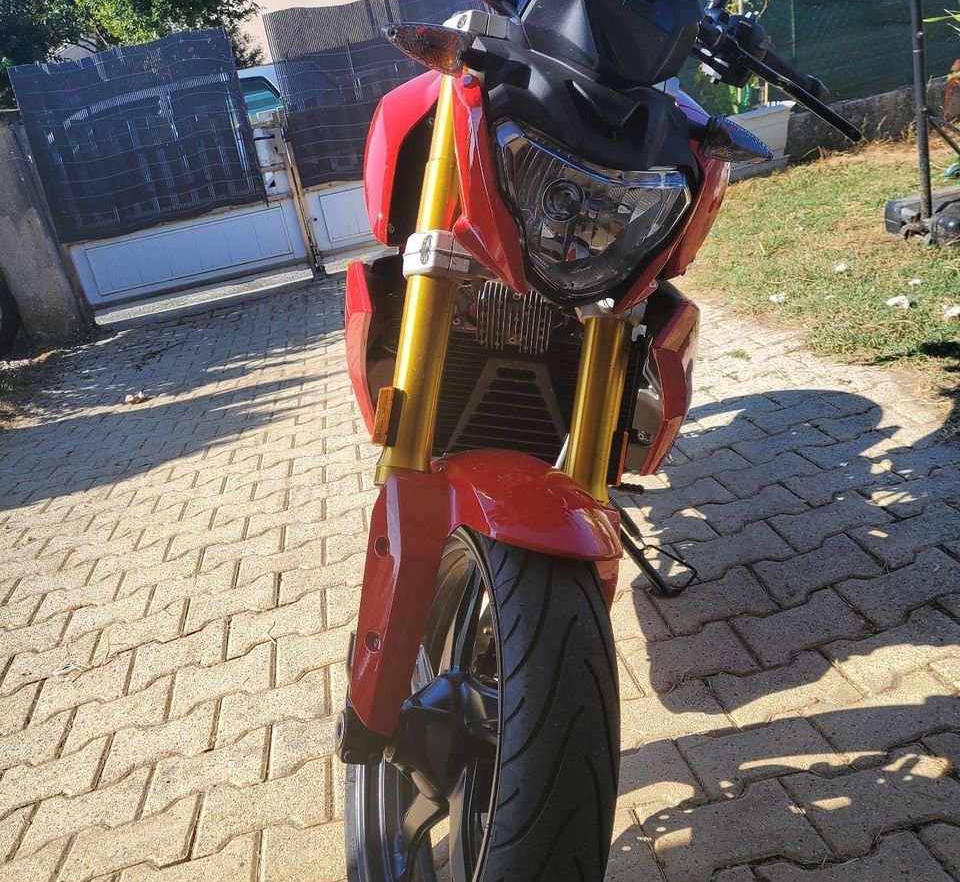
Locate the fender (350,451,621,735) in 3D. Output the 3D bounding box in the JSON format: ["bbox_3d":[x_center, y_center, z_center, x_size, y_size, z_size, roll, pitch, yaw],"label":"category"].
[{"bbox_3d":[0.008,0.136,0.996,0.250,0.290,0.290,10,22,-19],"label":"fender"}]

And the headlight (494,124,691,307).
[{"bbox_3d":[0.091,-0.210,0.940,0.210,0.155,0.115,10,10,-19],"label":"headlight"}]

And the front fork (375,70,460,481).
[{"bbox_3d":[-0.044,-0.182,1.003,0.060,0.460,0.060,10,-3,-19],"label":"front fork"}]

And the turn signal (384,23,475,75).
[{"bbox_3d":[-0.051,-0.372,0.902,0.090,0.045,0.048,10,22,-19],"label":"turn signal"}]

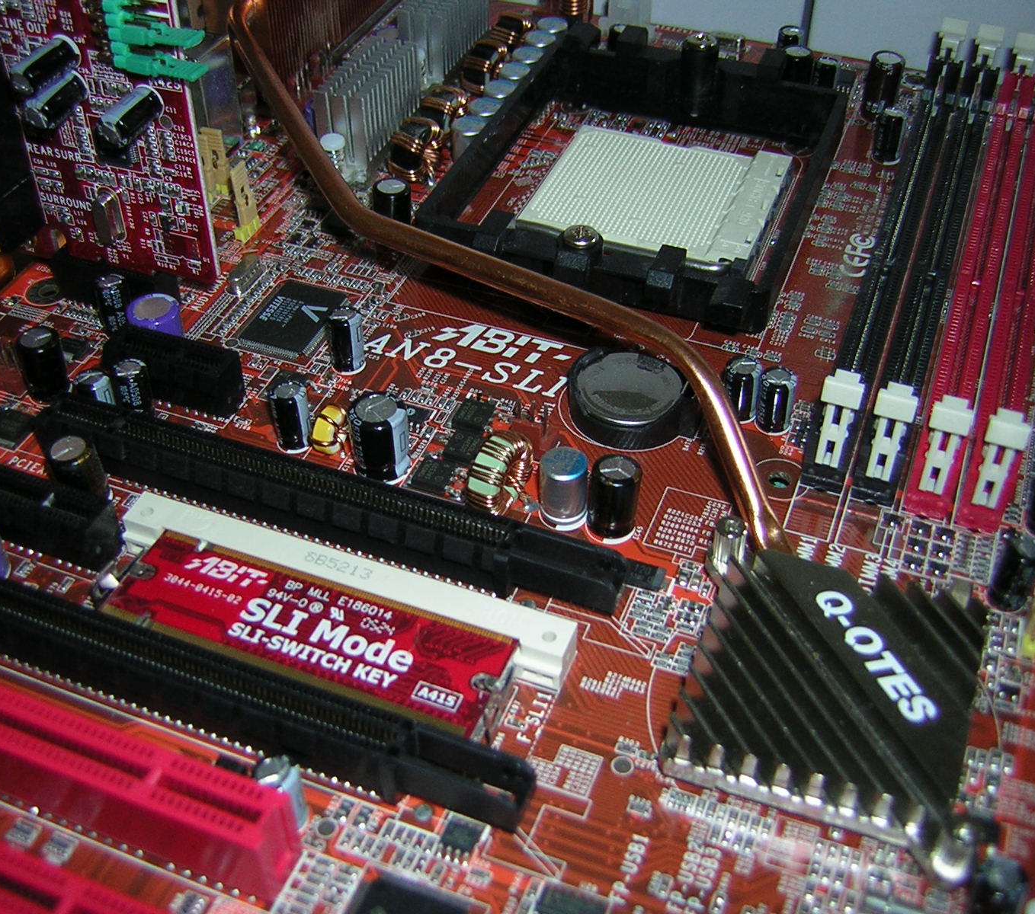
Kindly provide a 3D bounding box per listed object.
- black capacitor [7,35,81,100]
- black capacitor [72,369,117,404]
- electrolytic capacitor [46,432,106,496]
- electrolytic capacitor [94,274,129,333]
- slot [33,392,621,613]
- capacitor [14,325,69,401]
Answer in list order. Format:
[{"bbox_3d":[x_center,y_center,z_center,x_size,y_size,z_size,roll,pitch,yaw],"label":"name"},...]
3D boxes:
[{"bbox_3d":[-0.084,-0.069,0.225,0.006,0.006,0.011,15,46,16],"label":"black capacitor"},{"bbox_3d":[-0.076,-0.010,0.230,0.006,0.011,0.006,15,46,16],"label":"black capacitor"},{"bbox_3d":[-0.077,0.003,0.221,0.008,0.011,0.008,0,44,0],"label":"electrolytic capacitor"},{"bbox_3d":[-0.081,-0.031,0.255,0.006,0.011,0.006,0,44,0],"label":"electrolytic capacitor"},{"bbox_3d":[-0.033,0.008,0.216,0.106,0.011,0.007,16,46,15],"label":"slot"},{"bbox_3d":[-0.091,-0.018,0.243,0.008,0.012,0.008,15,46,16],"label":"capacitor"}]

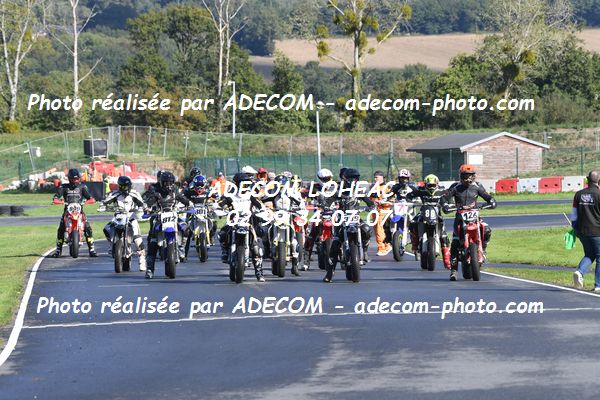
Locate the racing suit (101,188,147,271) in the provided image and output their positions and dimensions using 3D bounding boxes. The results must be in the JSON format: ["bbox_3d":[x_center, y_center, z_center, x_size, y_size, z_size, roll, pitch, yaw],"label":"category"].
[{"bbox_3d":[-3.078,0.517,76.000,0.780,1.450,0.650,0,0,5],"label":"racing suit"}]

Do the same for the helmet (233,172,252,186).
[{"bbox_3d":[-0.872,-0.281,65.700,0.260,0.280,0.340,0,1,-22],"label":"helmet"}]

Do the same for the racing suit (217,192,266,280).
[{"bbox_3d":[-0.913,0.565,67.600,0.800,1.400,0.750,0,0,-2],"label":"racing suit"}]

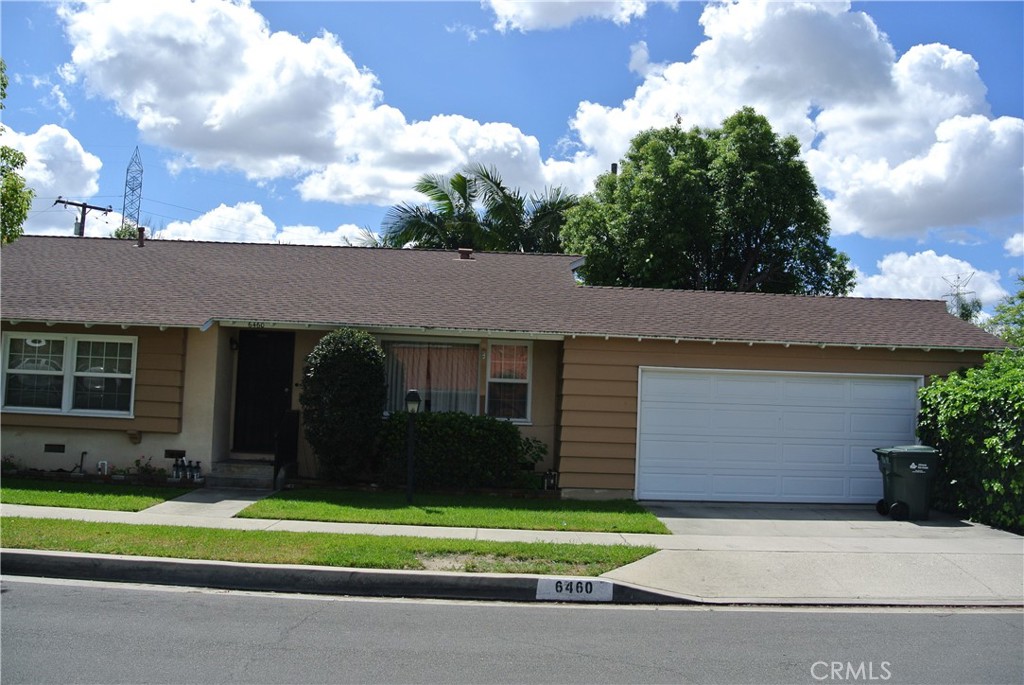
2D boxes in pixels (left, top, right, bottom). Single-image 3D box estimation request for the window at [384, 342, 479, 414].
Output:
[{"bbox_3d":[-1.535,0.701,15.650,1.830,1.440,0.100,2,-3,0],"label":"window"}]

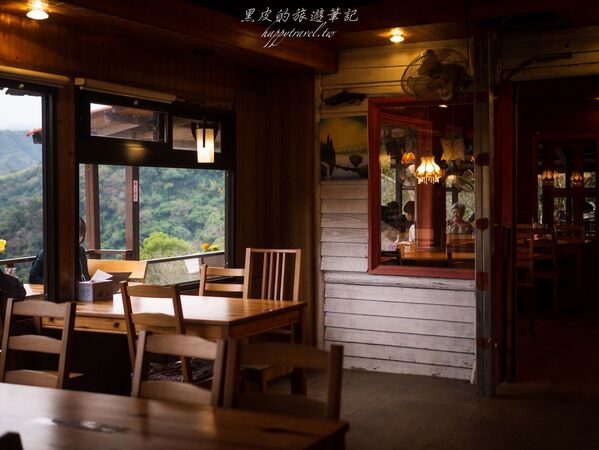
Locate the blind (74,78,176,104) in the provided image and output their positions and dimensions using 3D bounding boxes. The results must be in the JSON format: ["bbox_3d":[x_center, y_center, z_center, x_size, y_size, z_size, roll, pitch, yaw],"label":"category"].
[{"bbox_3d":[-1.160,-0.915,5.925,0.090,0.110,1.064,1,2,28],"label":"blind"}]

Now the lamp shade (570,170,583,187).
[{"bbox_3d":[3.712,-0.623,11.600,0.170,0.215,0.170,1,2,28],"label":"lamp shade"}]

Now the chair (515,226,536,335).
[{"bbox_3d":[2.024,0.508,8.129,0.420,0.980,0.460,1,2,21],"label":"chair"}]

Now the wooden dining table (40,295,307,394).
[{"bbox_3d":[-0.716,0.851,5.160,1.220,0.745,0.900,1,2,26],"label":"wooden dining table"}]

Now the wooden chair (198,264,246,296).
[{"bbox_3d":[-0.610,0.744,5.601,0.385,0.929,0.480,1,2,28],"label":"wooden chair"}]

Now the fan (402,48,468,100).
[{"bbox_3d":[0.985,-1.091,6.317,0.440,0.430,0.340,2,21,38],"label":"fan"}]

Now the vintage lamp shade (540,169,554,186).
[{"bbox_3d":[3.208,-0.615,11.200,0.180,0.230,0.180,1,2,28],"label":"vintage lamp shade"}]

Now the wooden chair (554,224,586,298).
[{"bbox_3d":[3.414,0.440,10.806,0.420,0.930,0.460,1,2,28],"label":"wooden chair"}]

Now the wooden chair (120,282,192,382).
[{"bbox_3d":[-0.663,0.770,4.614,0.363,0.947,0.470,1,2,28],"label":"wooden chair"}]

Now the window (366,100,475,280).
[{"bbox_3d":[0.942,-0.299,6.601,0.899,1.353,0.070,1,2,28],"label":"window"}]

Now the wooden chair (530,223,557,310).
[{"bbox_3d":[2.754,0.460,9.797,0.420,0.960,0.460,1,2,21],"label":"wooden chair"}]

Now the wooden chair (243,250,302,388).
[{"bbox_3d":[-0.276,0.691,5.351,0.406,1.052,0.500,1,2,28],"label":"wooden chair"}]

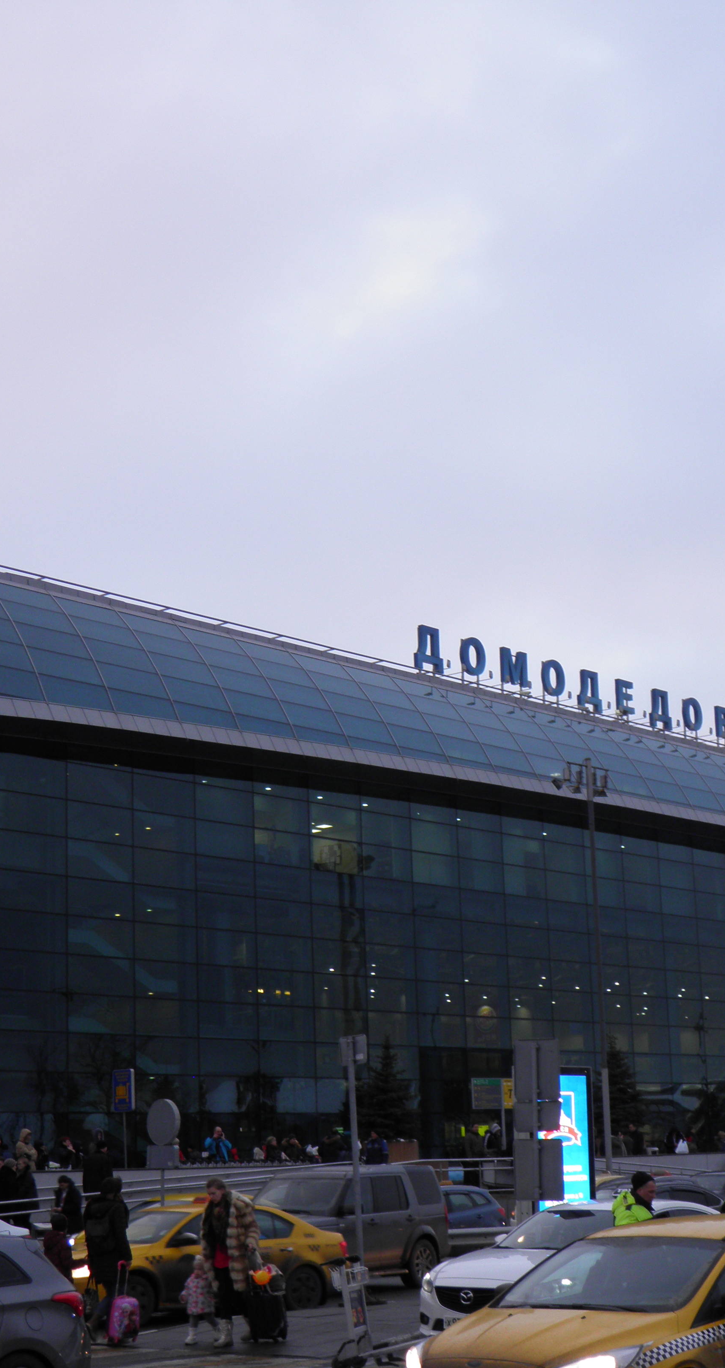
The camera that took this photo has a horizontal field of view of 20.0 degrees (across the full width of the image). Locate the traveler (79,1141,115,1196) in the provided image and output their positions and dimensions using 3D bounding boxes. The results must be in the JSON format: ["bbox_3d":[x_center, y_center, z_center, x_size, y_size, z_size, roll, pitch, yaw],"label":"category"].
[{"bbox_3d":[-5.262,9.979,40.805,0.560,1.750,0.420,-9,-15,30],"label":"traveler"}]

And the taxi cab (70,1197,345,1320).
[{"bbox_3d":[-2.243,7.618,27.294,4.520,1.490,1.740,11,-18,-43],"label":"taxi cab"}]

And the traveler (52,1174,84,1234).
[{"bbox_3d":[-5.246,9.642,36.598,0.420,1.750,0.520,11,-18,-42],"label":"traveler"}]

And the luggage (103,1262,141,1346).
[{"bbox_3d":[-2.478,6.405,21.206,0.320,0.810,0.240,5,-15,-27],"label":"luggage"}]

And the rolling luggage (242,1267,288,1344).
[{"bbox_3d":[-1.002,6.468,21.412,0.420,0.790,0.320,-7,-14,23],"label":"rolling luggage"}]

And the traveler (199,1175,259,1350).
[{"bbox_3d":[-1.343,5.893,20.911,0.550,1.690,0.420,-8,-14,25],"label":"traveler"}]

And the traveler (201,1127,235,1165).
[{"bbox_3d":[-3.093,10.442,44.298,0.620,1.750,0.420,0,-13,-7],"label":"traveler"}]

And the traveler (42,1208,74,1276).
[{"bbox_3d":[-3.200,6.248,21.648,0.400,1.360,0.300,-7,-14,20],"label":"traveler"}]

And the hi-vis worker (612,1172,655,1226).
[{"bbox_3d":[2.455,5.230,18.301,0.450,1.720,0.580,-1,-13,-5],"label":"hi-vis worker"}]

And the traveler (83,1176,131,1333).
[{"bbox_3d":[-2.648,6.028,21.408,0.480,1.720,0.450,-7,-14,20],"label":"traveler"}]

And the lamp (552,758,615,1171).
[{"bbox_3d":[5.748,7.600,50.149,0.800,11.700,1.700,-14,-18,42],"label":"lamp"}]

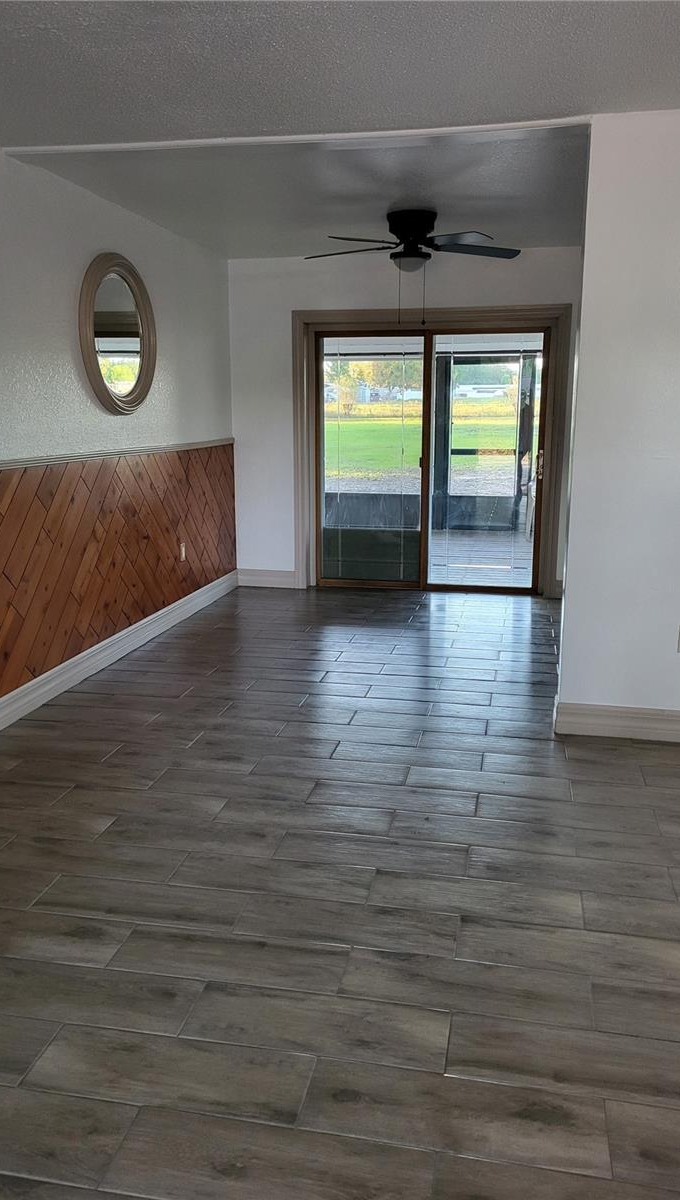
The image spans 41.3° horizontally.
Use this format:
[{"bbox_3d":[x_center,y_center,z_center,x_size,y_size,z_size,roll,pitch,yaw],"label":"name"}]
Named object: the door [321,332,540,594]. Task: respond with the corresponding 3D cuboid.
[{"bbox_3d":[0.656,-1.025,6.803,1.731,1.953,0.100,3,12,11],"label":"door"}]

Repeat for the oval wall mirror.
[{"bbox_3d":[-1.194,-1.432,4.915,0.050,0.840,0.860,3,12,11],"label":"oval wall mirror"}]

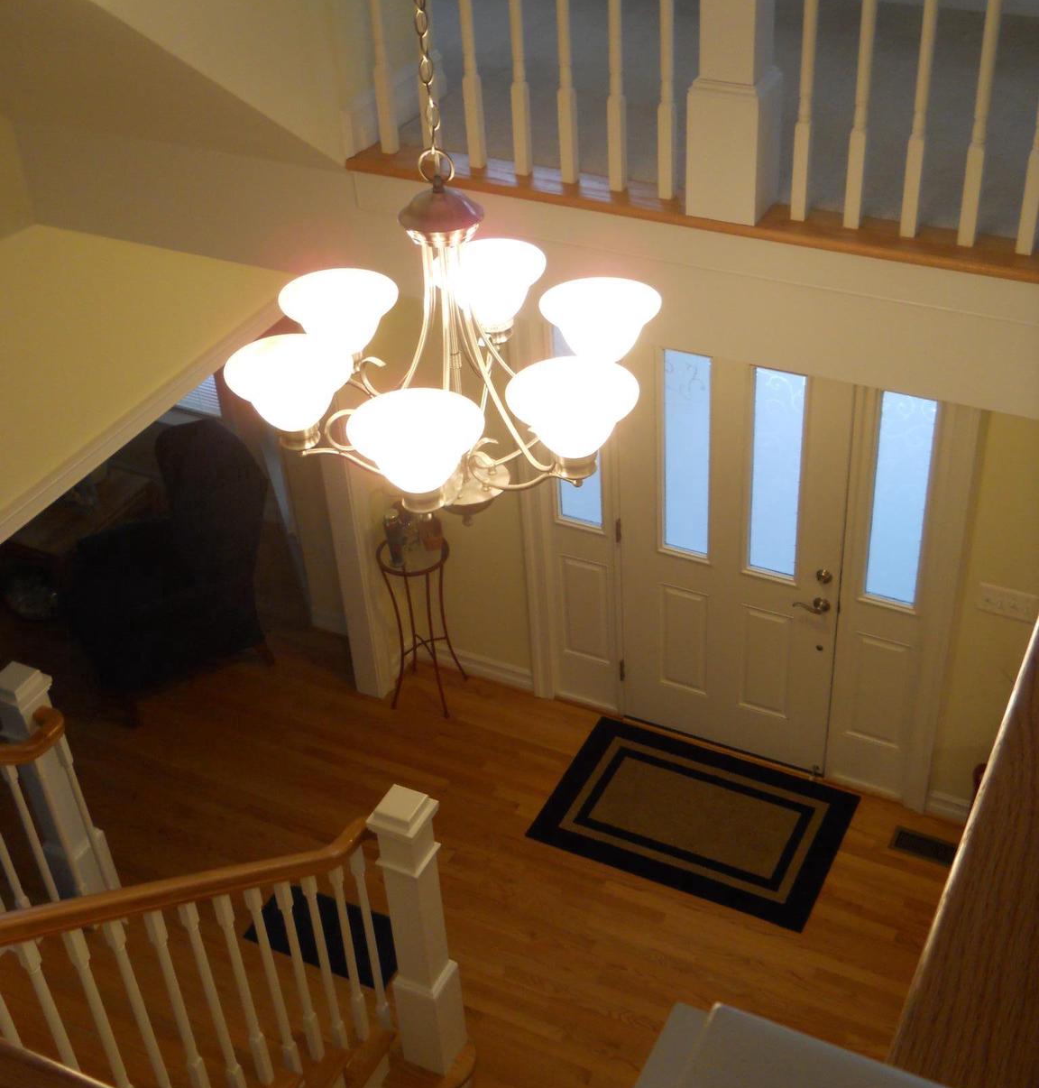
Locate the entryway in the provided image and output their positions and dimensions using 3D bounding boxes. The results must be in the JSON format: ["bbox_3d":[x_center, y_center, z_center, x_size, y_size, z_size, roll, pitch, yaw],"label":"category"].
[{"bbox_3d":[0.804,0.033,5.751,1.780,2.140,0.130,15,42,23],"label":"entryway"}]

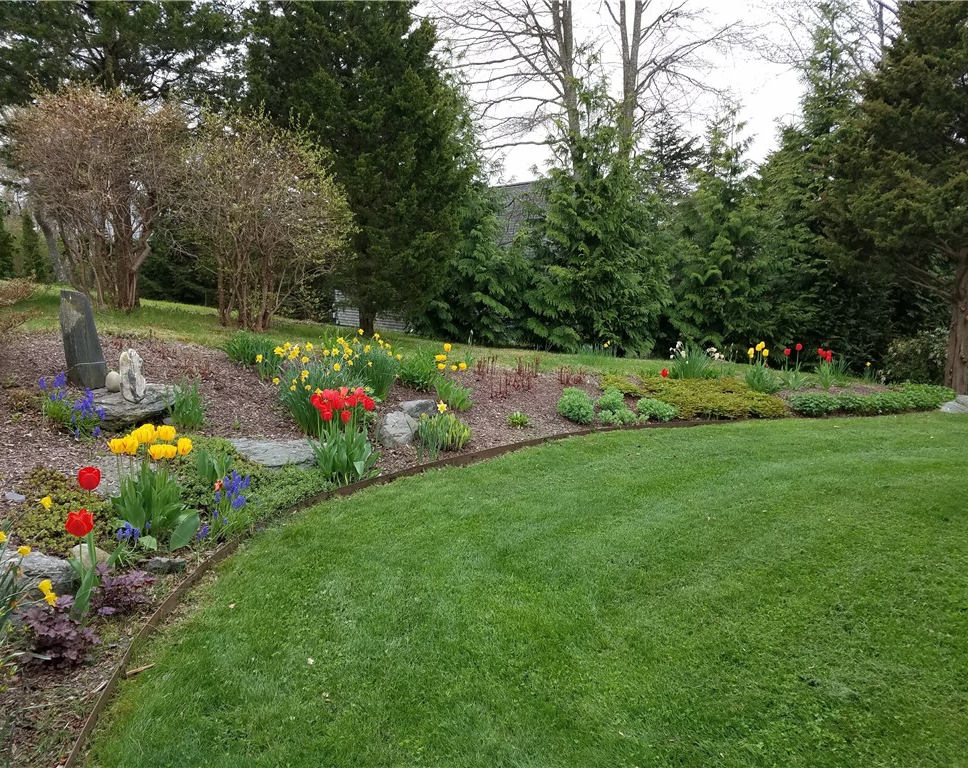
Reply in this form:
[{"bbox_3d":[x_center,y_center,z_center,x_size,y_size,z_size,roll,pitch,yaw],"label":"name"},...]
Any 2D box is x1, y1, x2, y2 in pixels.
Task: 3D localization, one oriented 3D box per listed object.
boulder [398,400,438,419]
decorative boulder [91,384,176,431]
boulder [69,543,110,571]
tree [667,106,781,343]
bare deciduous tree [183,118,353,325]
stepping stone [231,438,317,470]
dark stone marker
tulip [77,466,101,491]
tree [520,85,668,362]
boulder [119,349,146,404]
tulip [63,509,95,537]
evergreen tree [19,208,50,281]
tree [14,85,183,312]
[{"bbox_3d":[-0.506,0.192,5.900,0.299,0.120,0.260,0,8,0],"label":"boulder"},{"bbox_3d":[-2.335,0.150,5.125,0.500,0.230,0.420,-4,9,-25],"label":"decorative boulder"},{"bbox_3d":[-1.502,0.665,2.950,0.169,0.120,0.140,0,8,0],"label":"boulder"},{"bbox_3d":[3.846,-2.417,12.300,1.800,3.878,1.800,0,8,0],"label":"tree"},{"bbox_3d":[-2.841,-2.096,10.000,2.195,2.803,2.195,0,8,0],"label":"bare deciduous tree"},{"bbox_3d":[-1.367,0.458,5.068,0.570,0.190,0.400,-2,9,-15],"label":"stepping stone"},{"bbox_3d":[-2.799,-0.310,5.361,0.280,0.690,0.210,-4,9,-27],"label":"dark stone marker"},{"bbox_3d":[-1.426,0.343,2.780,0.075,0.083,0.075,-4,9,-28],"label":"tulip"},{"bbox_3d":[1.711,-2.464,11.800,2.173,4.044,2.173,0,8,0],"label":"tree"},{"bbox_3d":[-2.297,-0.049,5.025,0.160,0.345,0.140,-4,9,-24],"label":"boulder"},{"bbox_3d":[-1.341,0.459,2.550,0.094,0.090,0.090,0,8,0],"label":"tulip"},{"bbox_3d":[-12.273,-3.788,21.000,0.848,1.962,0.848,0,8,0],"label":"evergreen tree"},{"bbox_3d":[-4.454,-2.132,8.886,1.900,2.500,1.850,-4,9,-26],"label":"tree"}]

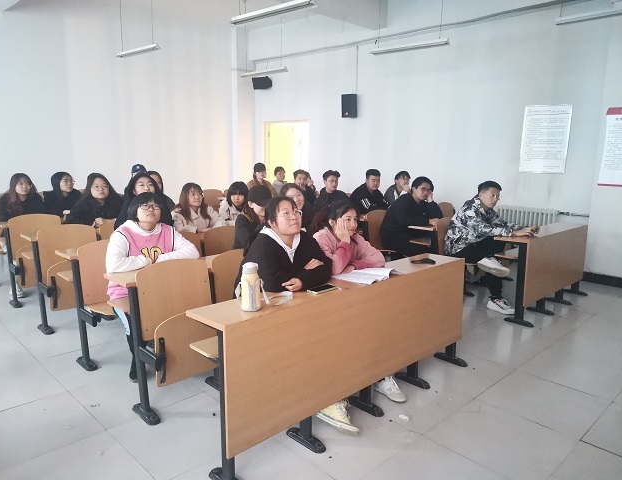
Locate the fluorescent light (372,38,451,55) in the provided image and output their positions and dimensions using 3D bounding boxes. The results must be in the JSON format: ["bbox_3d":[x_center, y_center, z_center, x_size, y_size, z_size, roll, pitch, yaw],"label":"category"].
[{"bbox_3d":[1.431,-2.809,7.029,1.220,0.100,0.130,9,13,39],"label":"fluorescent light"}]

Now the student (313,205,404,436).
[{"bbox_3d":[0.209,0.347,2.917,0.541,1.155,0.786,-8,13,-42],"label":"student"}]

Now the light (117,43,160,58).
[{"bbox_3d":[-2.776,-3.026,7.725,1.210,0.100,0.130,9,13,39],"label":"light"}]

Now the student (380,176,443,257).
[{"bbox_3d":[1.126,-0.051,5.090,0.531,1.214,0.708,-7,13,-39],"label":"student"}]

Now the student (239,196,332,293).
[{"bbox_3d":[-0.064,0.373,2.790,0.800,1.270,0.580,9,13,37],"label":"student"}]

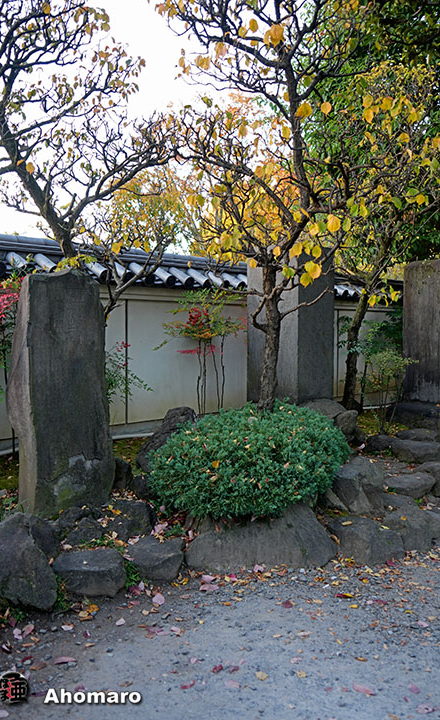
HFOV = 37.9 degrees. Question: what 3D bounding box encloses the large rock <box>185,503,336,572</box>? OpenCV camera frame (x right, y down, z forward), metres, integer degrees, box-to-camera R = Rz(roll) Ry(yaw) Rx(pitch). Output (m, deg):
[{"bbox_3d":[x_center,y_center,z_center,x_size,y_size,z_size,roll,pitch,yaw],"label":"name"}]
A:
[{"bbox_3d":[0.259,1.114,4.129,0.964,0.360,0.500,0,1,2],"label":"large rock"}]

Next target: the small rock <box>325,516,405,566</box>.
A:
[{"bbox_3d":[0.916,1.097,4.000,0.450,0.240,0.350,0,3,-9],"label":"small rock"}]

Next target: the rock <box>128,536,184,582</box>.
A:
[{"bbox_3d":[-0.382,1.200,3.877,0.333,0.200,0.320,0,1,-3],"label":"rock"}]

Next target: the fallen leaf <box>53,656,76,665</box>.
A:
[{"bbox_3d":[-0.656,1.267,2.700,0.103,0.022,0.050,0,3,-6],"label":"fallen leaf"}]

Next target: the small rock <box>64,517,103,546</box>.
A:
[{"bbox_3d":[-0.887,1.122,4.187,0.244,0.140,0.240,0,1,-7],"label":"small rock"}]

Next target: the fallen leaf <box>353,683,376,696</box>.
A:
[{"bbox_3d":[0.580,1.324,2.568,0.100,0.020,0.045,1,2,35],"label":"fallen leaf"}]

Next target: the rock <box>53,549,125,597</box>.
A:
[{"bbox_3d":[-0.745,1.206,3.659,0.404,0.200,0.300,0,1,-7],"label":"rock"}]

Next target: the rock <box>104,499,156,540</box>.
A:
[{"bbox_3d":[-0.603,1.070,4.292,0.330,0.200,0.330,0,1,-5],"label":"rock"}]

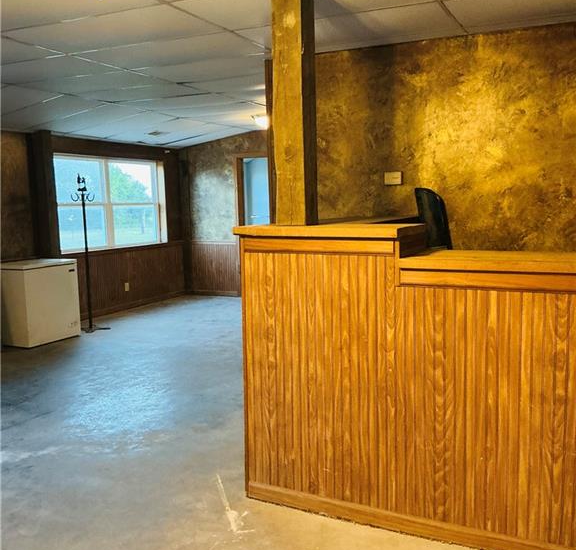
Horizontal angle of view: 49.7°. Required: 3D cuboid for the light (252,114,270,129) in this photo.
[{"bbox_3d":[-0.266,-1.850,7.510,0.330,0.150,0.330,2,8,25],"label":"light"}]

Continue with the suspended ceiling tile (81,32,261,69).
[{"bbox_3d":[-0.767,-1.502,4.189,1.220,0.020,0.610,2,8,25],"label":"suspended ceiling tile"}]

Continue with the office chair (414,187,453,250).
[{"bbox_3d":[1.022,0.119,3.463,0.650,1.200,0.620,-2,7,-5],"label":"office chair"}]

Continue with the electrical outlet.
[{"bbox_3d":[0.698,-0.640,4.120,0.116,0.077,0.018,2,8,25],"label":"electrical outlet"}]

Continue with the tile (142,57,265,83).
[{"bbox_3d":[-0.508,-1.579,4.735,1.220,0.020,0.610,2,8,25],"label":"tile"}]

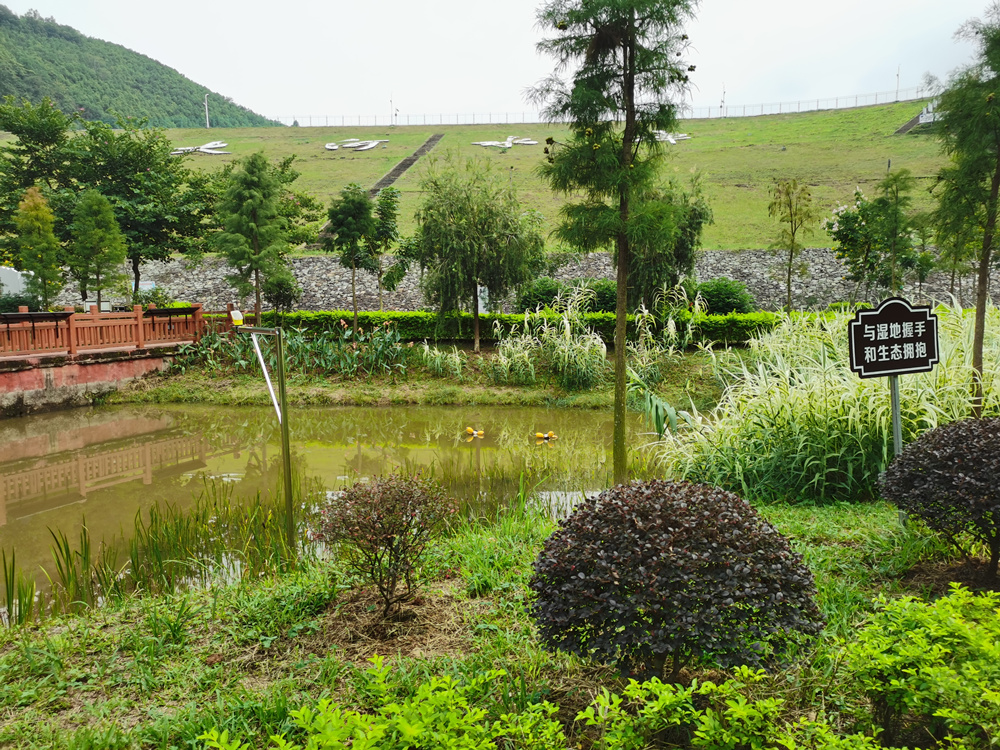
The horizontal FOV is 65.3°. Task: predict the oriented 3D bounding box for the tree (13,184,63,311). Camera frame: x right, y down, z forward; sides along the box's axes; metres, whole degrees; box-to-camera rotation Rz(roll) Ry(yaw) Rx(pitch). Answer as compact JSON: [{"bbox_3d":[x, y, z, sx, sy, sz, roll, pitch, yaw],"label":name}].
[{"bbox_3d":[-13.624,-3.417,23.057,1.417,4.222,1.417,0,6,0],"label":"tree"}]

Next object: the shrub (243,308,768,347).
[{"bbox_3d":[0.480,-1.203,19.659,13.198,0.866,0.900,0,6,3],"label":"shrub"}]

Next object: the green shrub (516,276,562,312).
[{"bbox_3d":[1.170,-2.120,23.712,1.458,1.734,1.458,0,6,0],"label":"green shrub"}]

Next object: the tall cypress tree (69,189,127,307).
[{"bbox_3d":[-11.882,-3.392,23.061,1.712,4.158,1.712,0,6,0],"label":"tall cypress tree"}]

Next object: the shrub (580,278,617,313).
[{"bbox_3d":[3.145,-2.109,23.714,1.519,1.698,1.519,0,6,0],"label":"shrub"}]

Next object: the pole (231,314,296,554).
[{"bbox_3d":[-2.062,0.511,6.814,0.860,2.073,0.140,6,9,43],"label":"pole"}]

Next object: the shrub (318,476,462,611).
[{"bbox_3d":[-0.604,0.910,4.174,0.720,0.740,0.720,0,6,0],"label":"shrub"}]

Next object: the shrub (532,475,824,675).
[{"bbox_3d":[0.689,0.814,3.073,1.150,0.790,1.150,0,6,0],"label":"shrub"}]

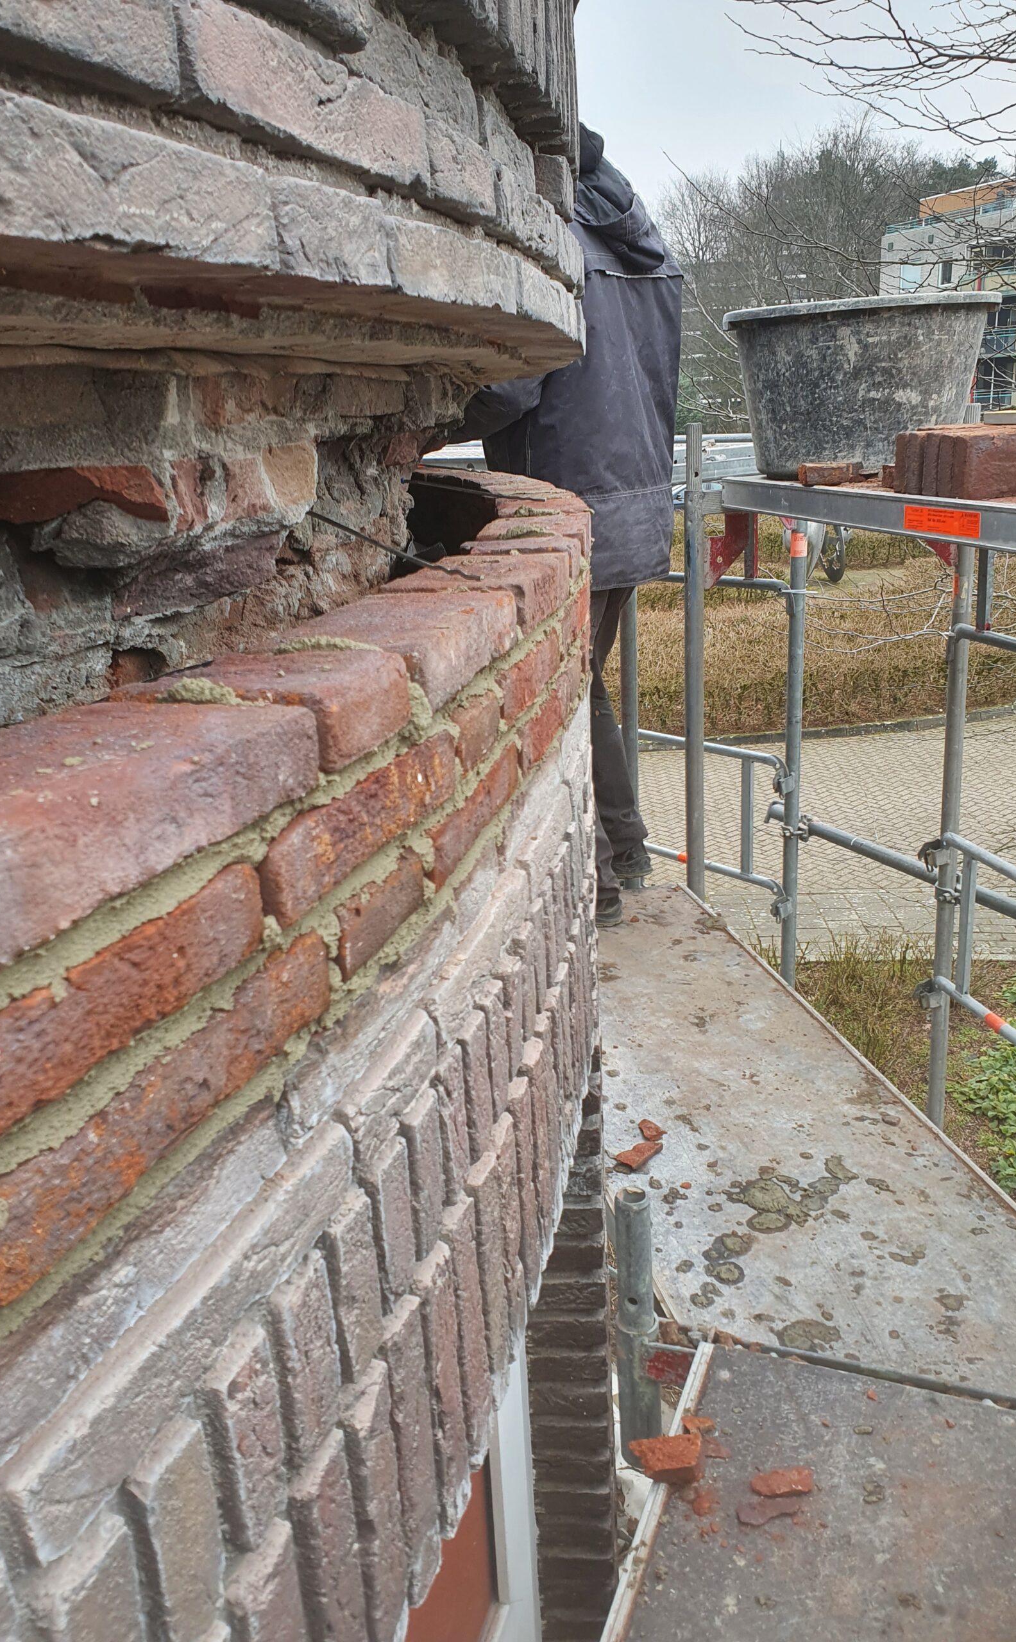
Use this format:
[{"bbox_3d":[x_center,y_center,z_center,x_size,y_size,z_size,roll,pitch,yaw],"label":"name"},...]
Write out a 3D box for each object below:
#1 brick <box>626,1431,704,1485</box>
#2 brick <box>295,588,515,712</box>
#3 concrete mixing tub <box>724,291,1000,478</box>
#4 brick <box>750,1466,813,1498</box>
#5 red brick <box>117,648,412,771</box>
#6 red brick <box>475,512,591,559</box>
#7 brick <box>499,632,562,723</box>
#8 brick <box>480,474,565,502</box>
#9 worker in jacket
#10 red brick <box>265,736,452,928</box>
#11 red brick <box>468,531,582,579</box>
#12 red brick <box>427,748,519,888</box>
[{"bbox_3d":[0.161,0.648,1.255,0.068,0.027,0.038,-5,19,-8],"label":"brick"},{"bbox_3d":[-0.068,-0.111,0.751,0.104,0.040,0.212,2,19,14],"label":"brick"},{"bbox_3d":[0.869,-1.075,3.077,0.640,0.388,0.640,2,19,15],"label":"concrete mixing tub"},{"bbox_3d":[0.272,0.659,1.230,0.061,0.012,0.026,-5,19,-8],"label":"brick"},{"bbox_3d":[-0.115,-0.055,0.589,0.104,0.040,0.101,4,20,20],"label":"red brick"},{"bbox_3d":[0.031,-0.279,1.244,0.104,0.040,0.216,-1,18,6],"label":"red brick"},{"bbox_3d":[-0.031,-0.117,0.923,0.104,0.040,0.217,1,19,13],"label":"brick"},{"bbox_3d":[0.010,-0.508,1.933,0.104,0.040,0.212,-5,19,-8],"label":"brick"},{"bbox_3d":[0.072,-0.566,2.448,0.500,1.600,0.490,4,19,19],"label":"worker in jacket"},{"bbox_3d":[-0.111,-0.007,0.606,0.104,0.040,0.212,4,20,19],"label":"red brick"},{"bbox_3d":[0.010,-0.235,1.111,0.104,0.040,0.098,0,19,9],"label":"red brick"},{"bbox_3d":[-0.067,-0.011,0.769,0.104,0.040,0.206,2,19,15],"label":"red brick"}]

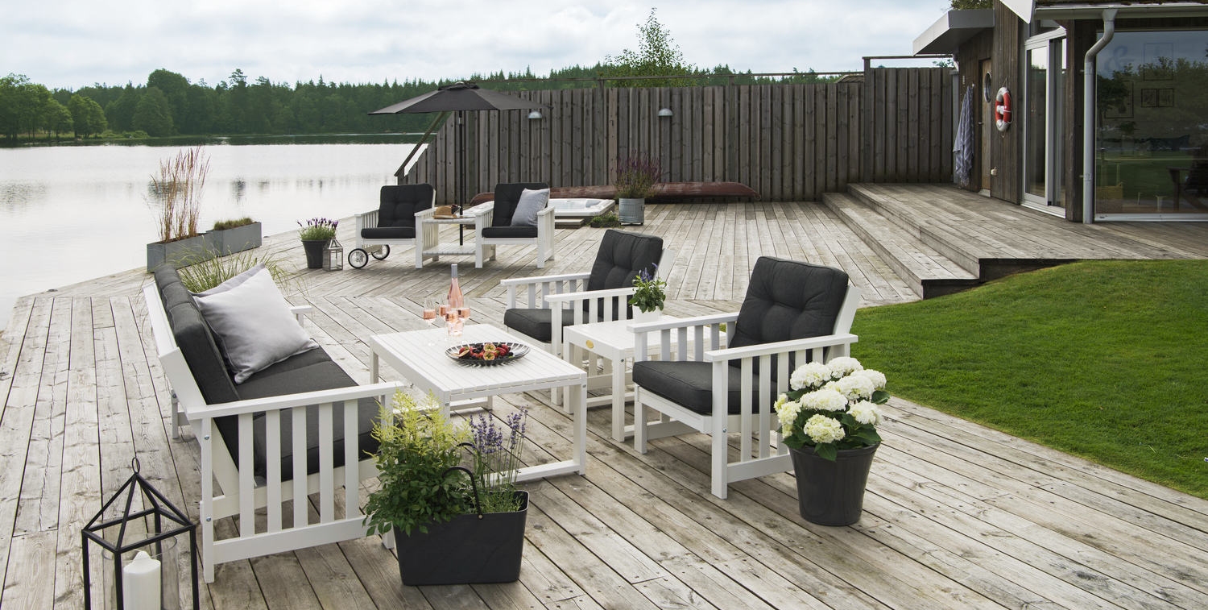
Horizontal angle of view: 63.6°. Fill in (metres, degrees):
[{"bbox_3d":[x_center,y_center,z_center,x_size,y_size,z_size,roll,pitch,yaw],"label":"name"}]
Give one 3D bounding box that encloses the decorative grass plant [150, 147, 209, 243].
[{"bbox_3d":[-4.487,-1.183,10.295,0.580,1.000,0.680,-1,9,-3],"label":"decorative grass plant"}]

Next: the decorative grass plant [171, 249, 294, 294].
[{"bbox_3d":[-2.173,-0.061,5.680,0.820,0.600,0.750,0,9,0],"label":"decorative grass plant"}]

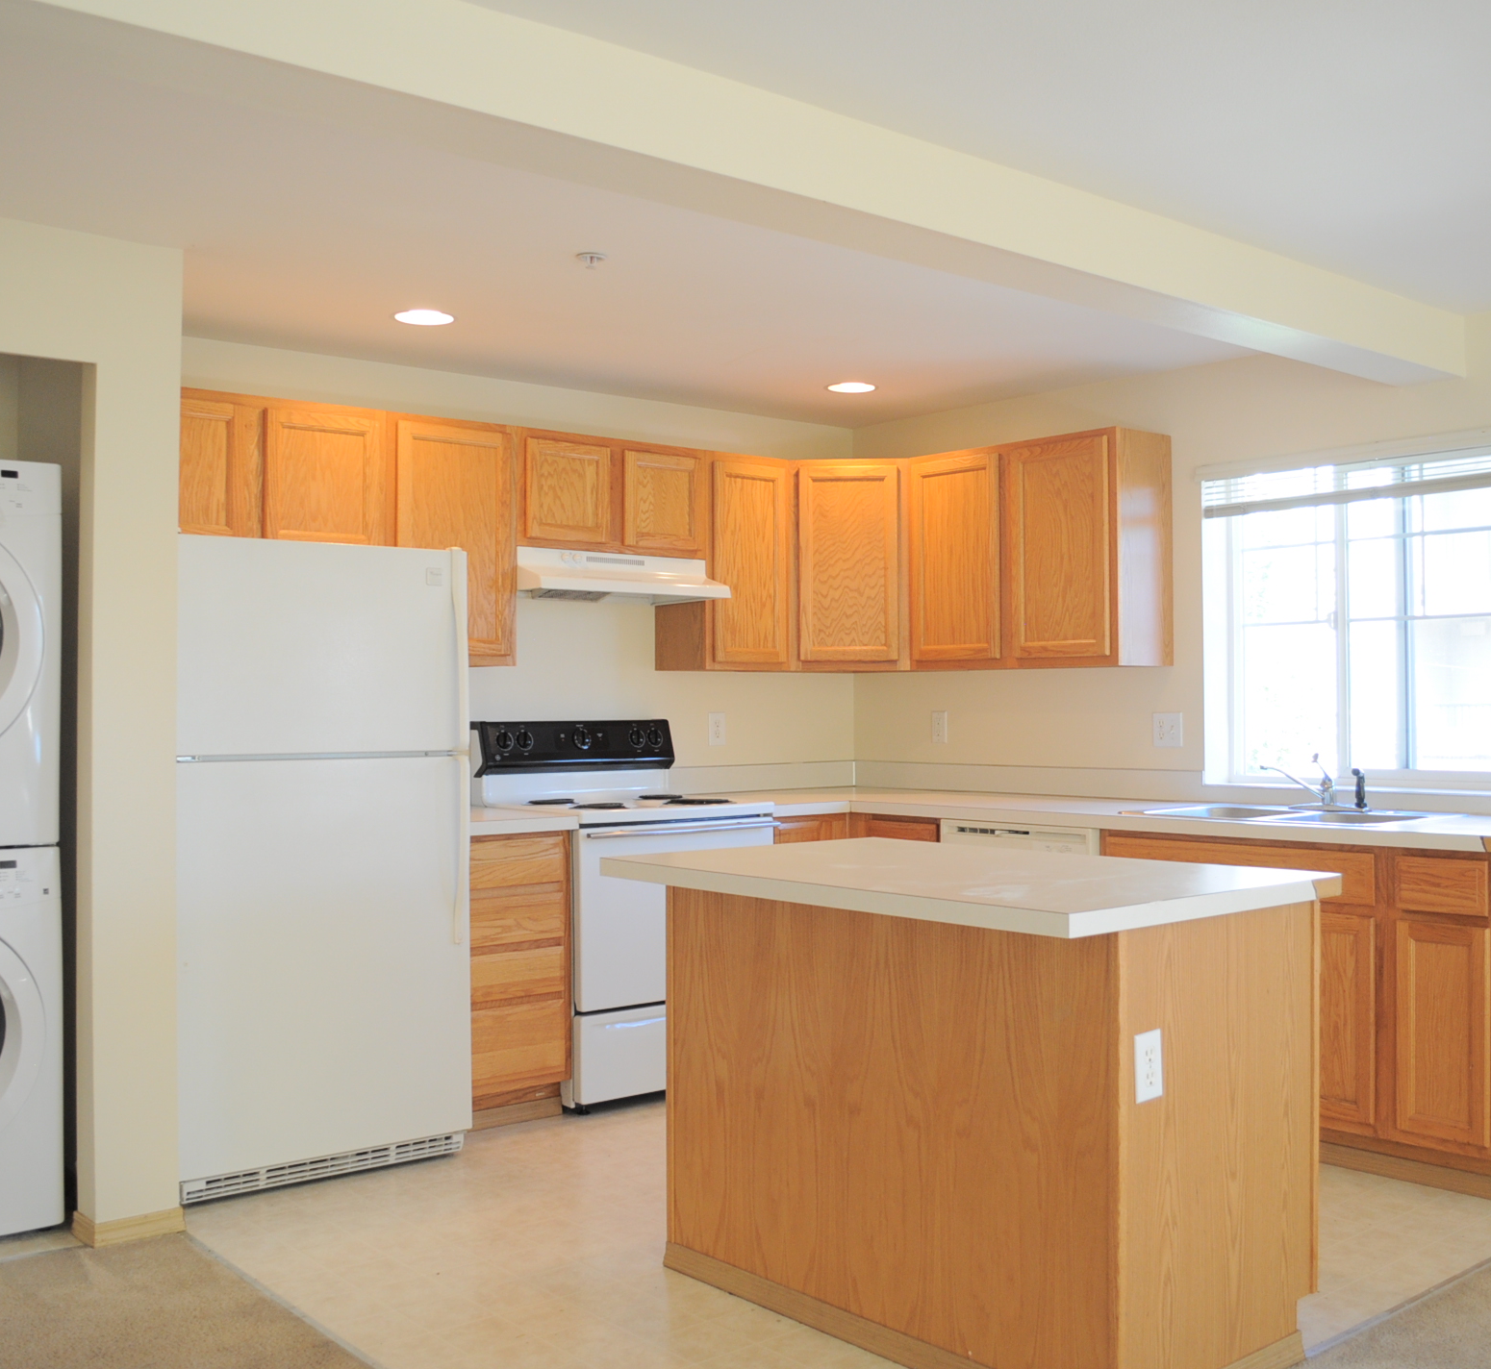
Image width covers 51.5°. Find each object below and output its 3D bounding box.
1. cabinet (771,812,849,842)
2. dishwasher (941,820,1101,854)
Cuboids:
[{"bbox_3d":[0.030,0.876,5.545,0.408,0.857,0.615,0,-1,-40],"label":"cabinet"},{"bbox_3d":[1.074,0.864,5.058,0.610,0.852,0.630,0,-1,-40],"label":"dishwasher"}]

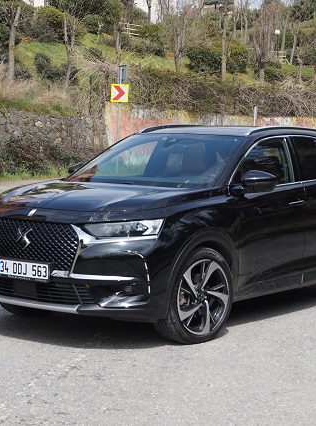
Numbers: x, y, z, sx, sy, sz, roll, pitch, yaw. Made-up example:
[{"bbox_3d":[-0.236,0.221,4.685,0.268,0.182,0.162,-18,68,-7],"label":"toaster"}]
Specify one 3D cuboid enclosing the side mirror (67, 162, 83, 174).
[{"bbox_3d":[-0.674,-0.351,8.444,0.250,0.165,0.150,4,5,36],"label":"side mirror"}]

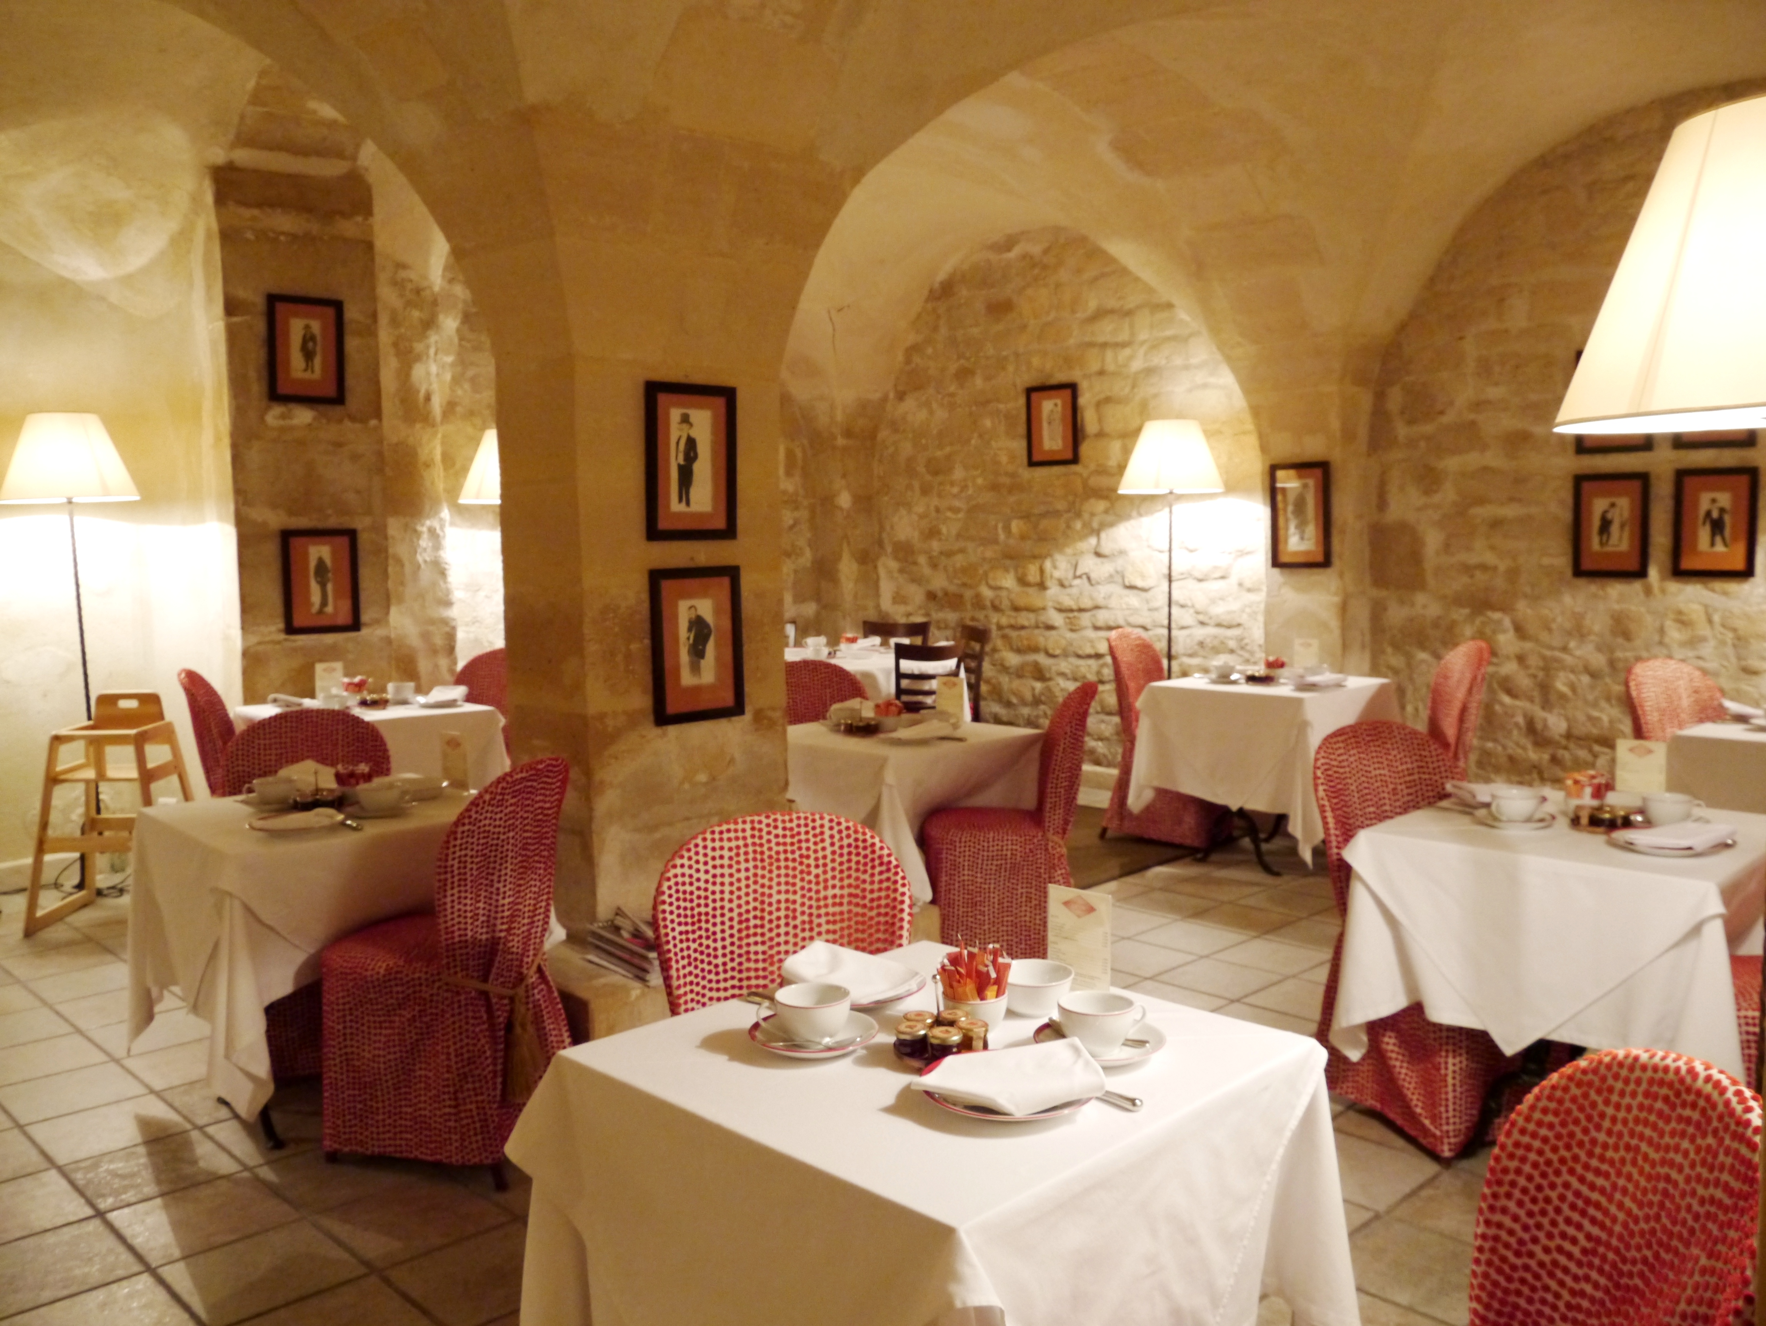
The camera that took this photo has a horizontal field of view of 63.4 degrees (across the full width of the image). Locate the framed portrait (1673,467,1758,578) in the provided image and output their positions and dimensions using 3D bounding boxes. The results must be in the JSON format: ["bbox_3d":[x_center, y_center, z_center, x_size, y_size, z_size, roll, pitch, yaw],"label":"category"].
[{"bbox_3d":[3.730,-0.627,6.406,0.335,0.485,0.025,4,7,45],"label":"framed portrait"}]

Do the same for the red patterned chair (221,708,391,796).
[{"bbox_3d":[-1.526,0.615,3.938,0.490,0.950,0.590,-3,6,-28],"label":"red patterned chair"}]

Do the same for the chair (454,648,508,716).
[{"bbox_3d":[-1.677,0.414,5.998,0.490,0.950,0.590,2,6,25],"label":"chair"}]

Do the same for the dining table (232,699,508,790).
[{"bbox_3d":[-1.994,0.548,5.548,0.720,0.750,0.720,5,7,44],"label":"dining table"}]

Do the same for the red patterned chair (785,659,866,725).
[{"bbox_3d":[-0.257,0.472,5.885,0.480,0.950,0.550,-2,5,-14],"label":"red patterned chair"}]

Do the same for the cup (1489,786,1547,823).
[{"bbox_3d":[1.469,0.328,3.322,0.105,0.066,0.120,5,8,45],"label":"cup"}]

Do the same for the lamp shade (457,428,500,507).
[{"bbox_3d":[-1.698,-0.898,6.550,0.485,0.345,0.485,5,8,45],"label":"lamp shade"}]

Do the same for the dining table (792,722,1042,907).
[{"bbox_3d":[0.053,0.602,4.788,0.710,0.750,0.710,-6,7,-44],"label":"dining table"}]

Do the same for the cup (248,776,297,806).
[{"bbox_3d":[-1.522,0.316,3.549,0.122,0.065,0.102,-3,6,-23],"label":"cup"}]

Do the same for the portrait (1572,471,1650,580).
[{"bbox_3d":[3.033,-0.569,5.950,0.295,0.430,0.030,4,7,41],"label":"portrait"}]

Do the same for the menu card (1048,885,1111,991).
[{"bbox_3d":[0.290,0.405,2.090,0.104,0.150,0.025,3,6,35],"label":"menu card"}]

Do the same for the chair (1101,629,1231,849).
[{"bbox_3d":[1.342,0.345,6.495,0.590,0.950,0.490,4,7,35],"label":"chair"}]

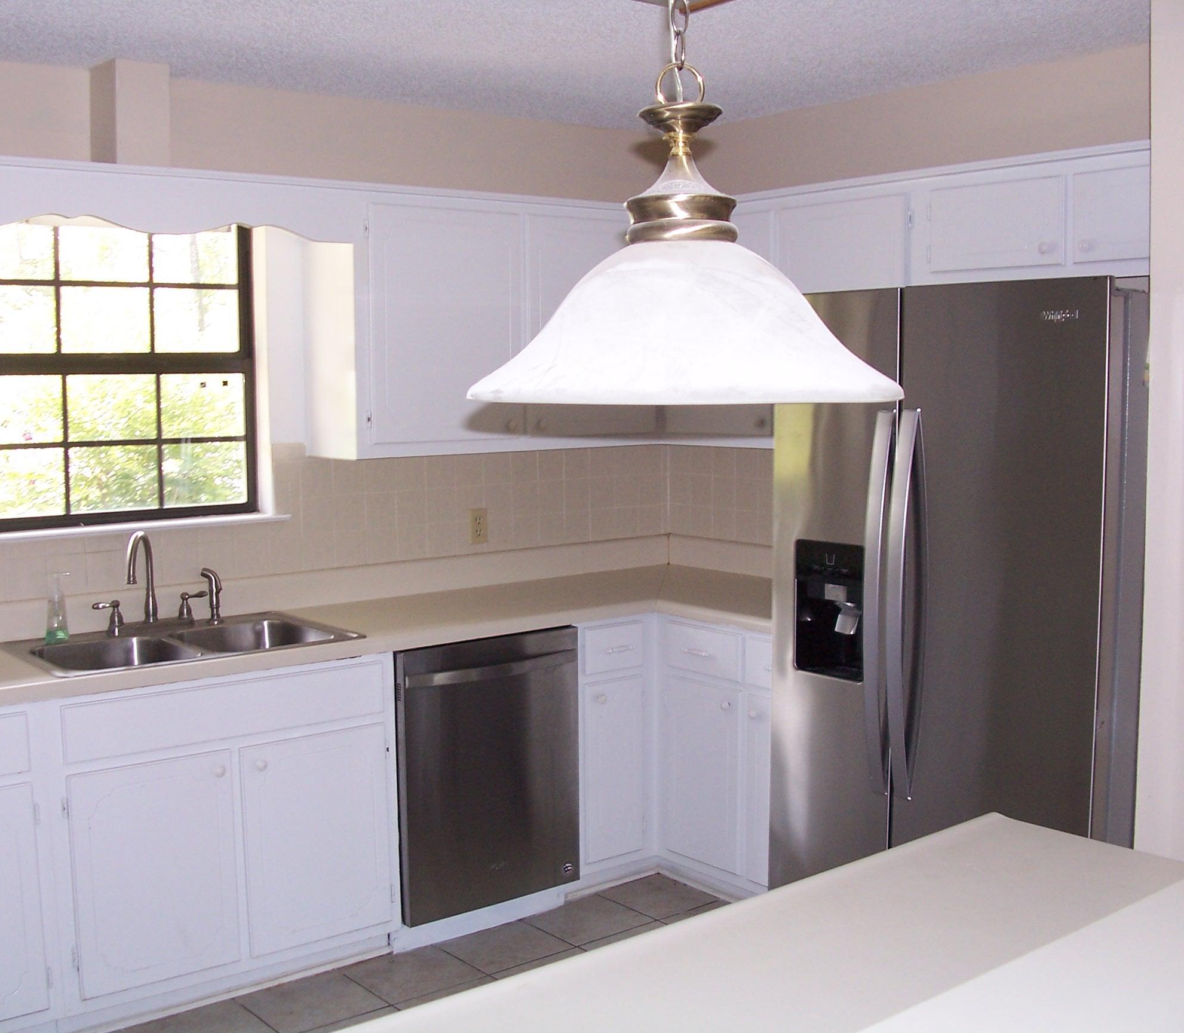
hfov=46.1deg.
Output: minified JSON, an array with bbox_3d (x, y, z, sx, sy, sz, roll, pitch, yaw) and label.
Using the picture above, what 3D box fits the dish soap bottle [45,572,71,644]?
[{"bbox_3d":[-1.415,0.236,3.683,0.072,0.186,0.056,-3,6,-27],"label":"dish soap bottle"}]

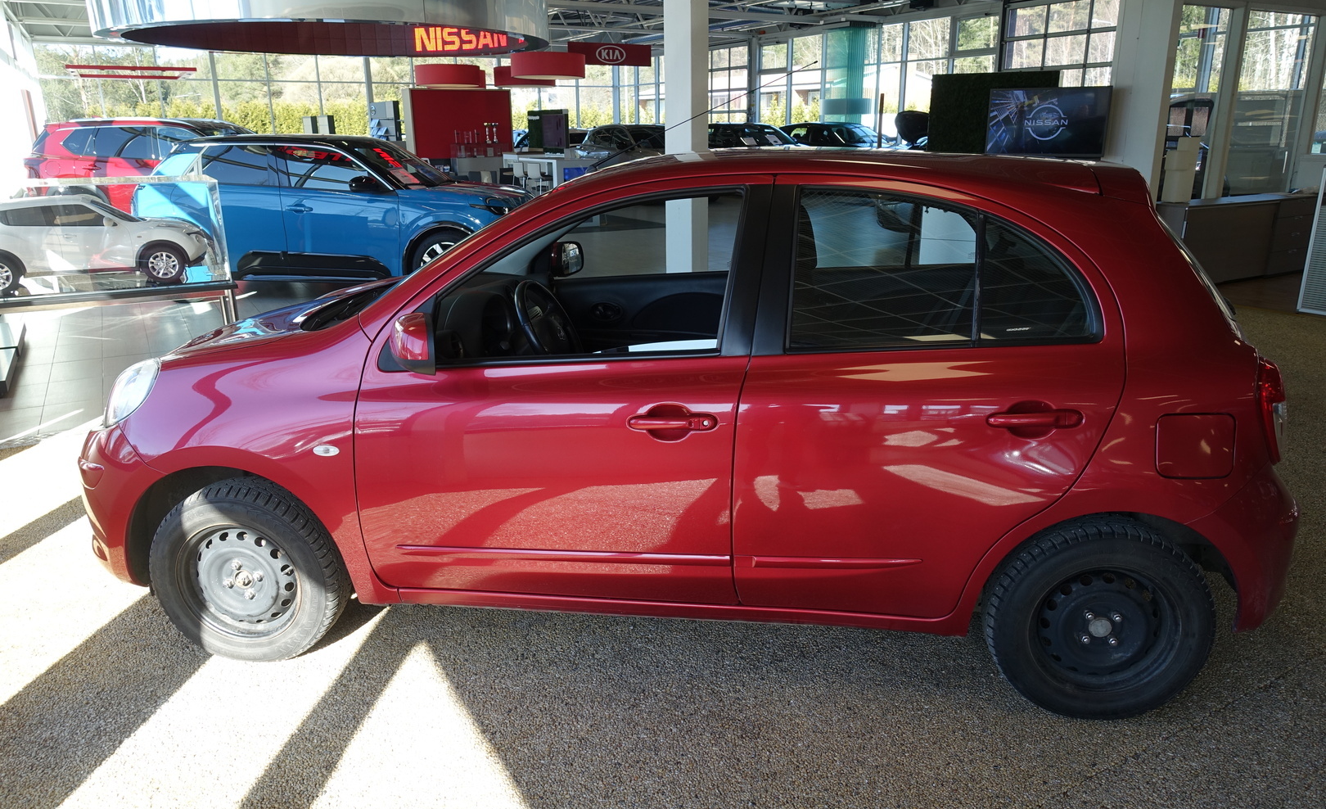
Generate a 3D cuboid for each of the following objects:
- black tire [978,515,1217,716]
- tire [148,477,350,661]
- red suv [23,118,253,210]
[{"bbox_3d":[1.178,0.571,2.422,0.585,0.585,0.175,2,17,7],"label":"black tire"},{"bbox_3d":[-1.257,0.502,2.712,0.585,0.585,0.175,1,17,4],"label":"tire"},{"bbox_3d":[-7.700,-3.851,14.744,4.680,1.710,1.840,0,17,0],"label":"red suv"}]

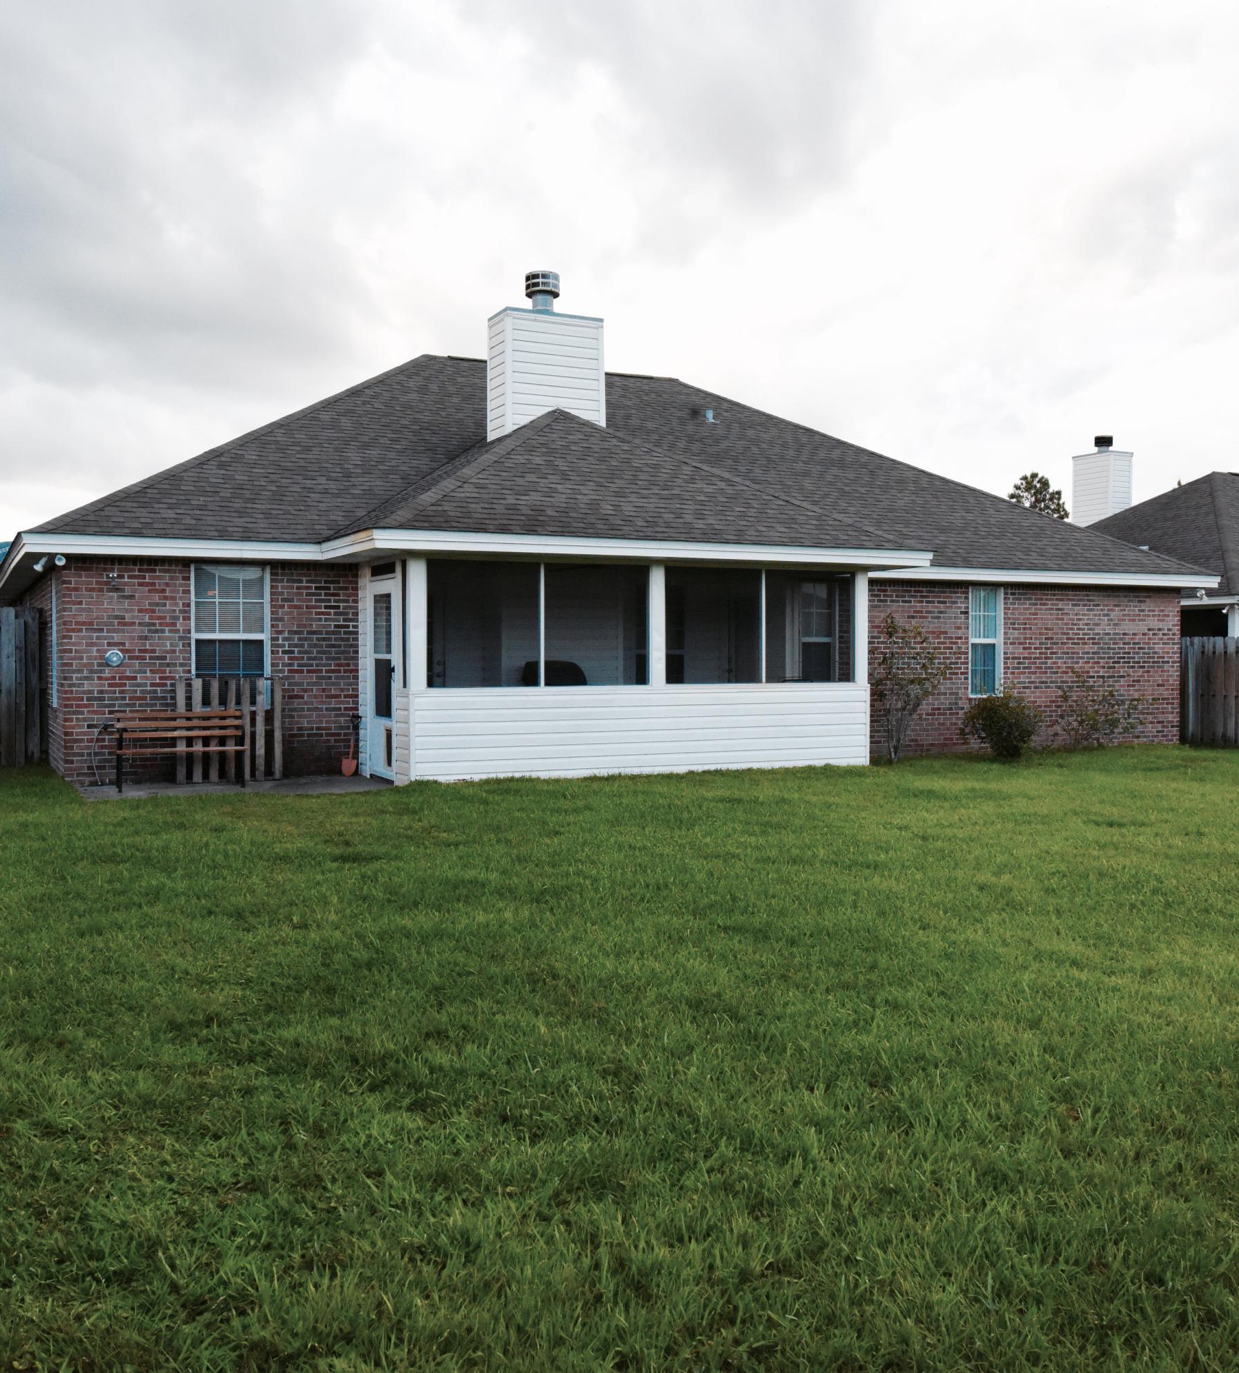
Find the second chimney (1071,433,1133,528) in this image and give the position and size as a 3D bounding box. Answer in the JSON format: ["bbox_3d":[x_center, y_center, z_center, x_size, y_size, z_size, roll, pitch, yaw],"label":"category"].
[{"bbox_3d":[11.864,-4.872,33.741,0.690,2.400,1.280,-1,1,-26],"label":"second chimney"}]

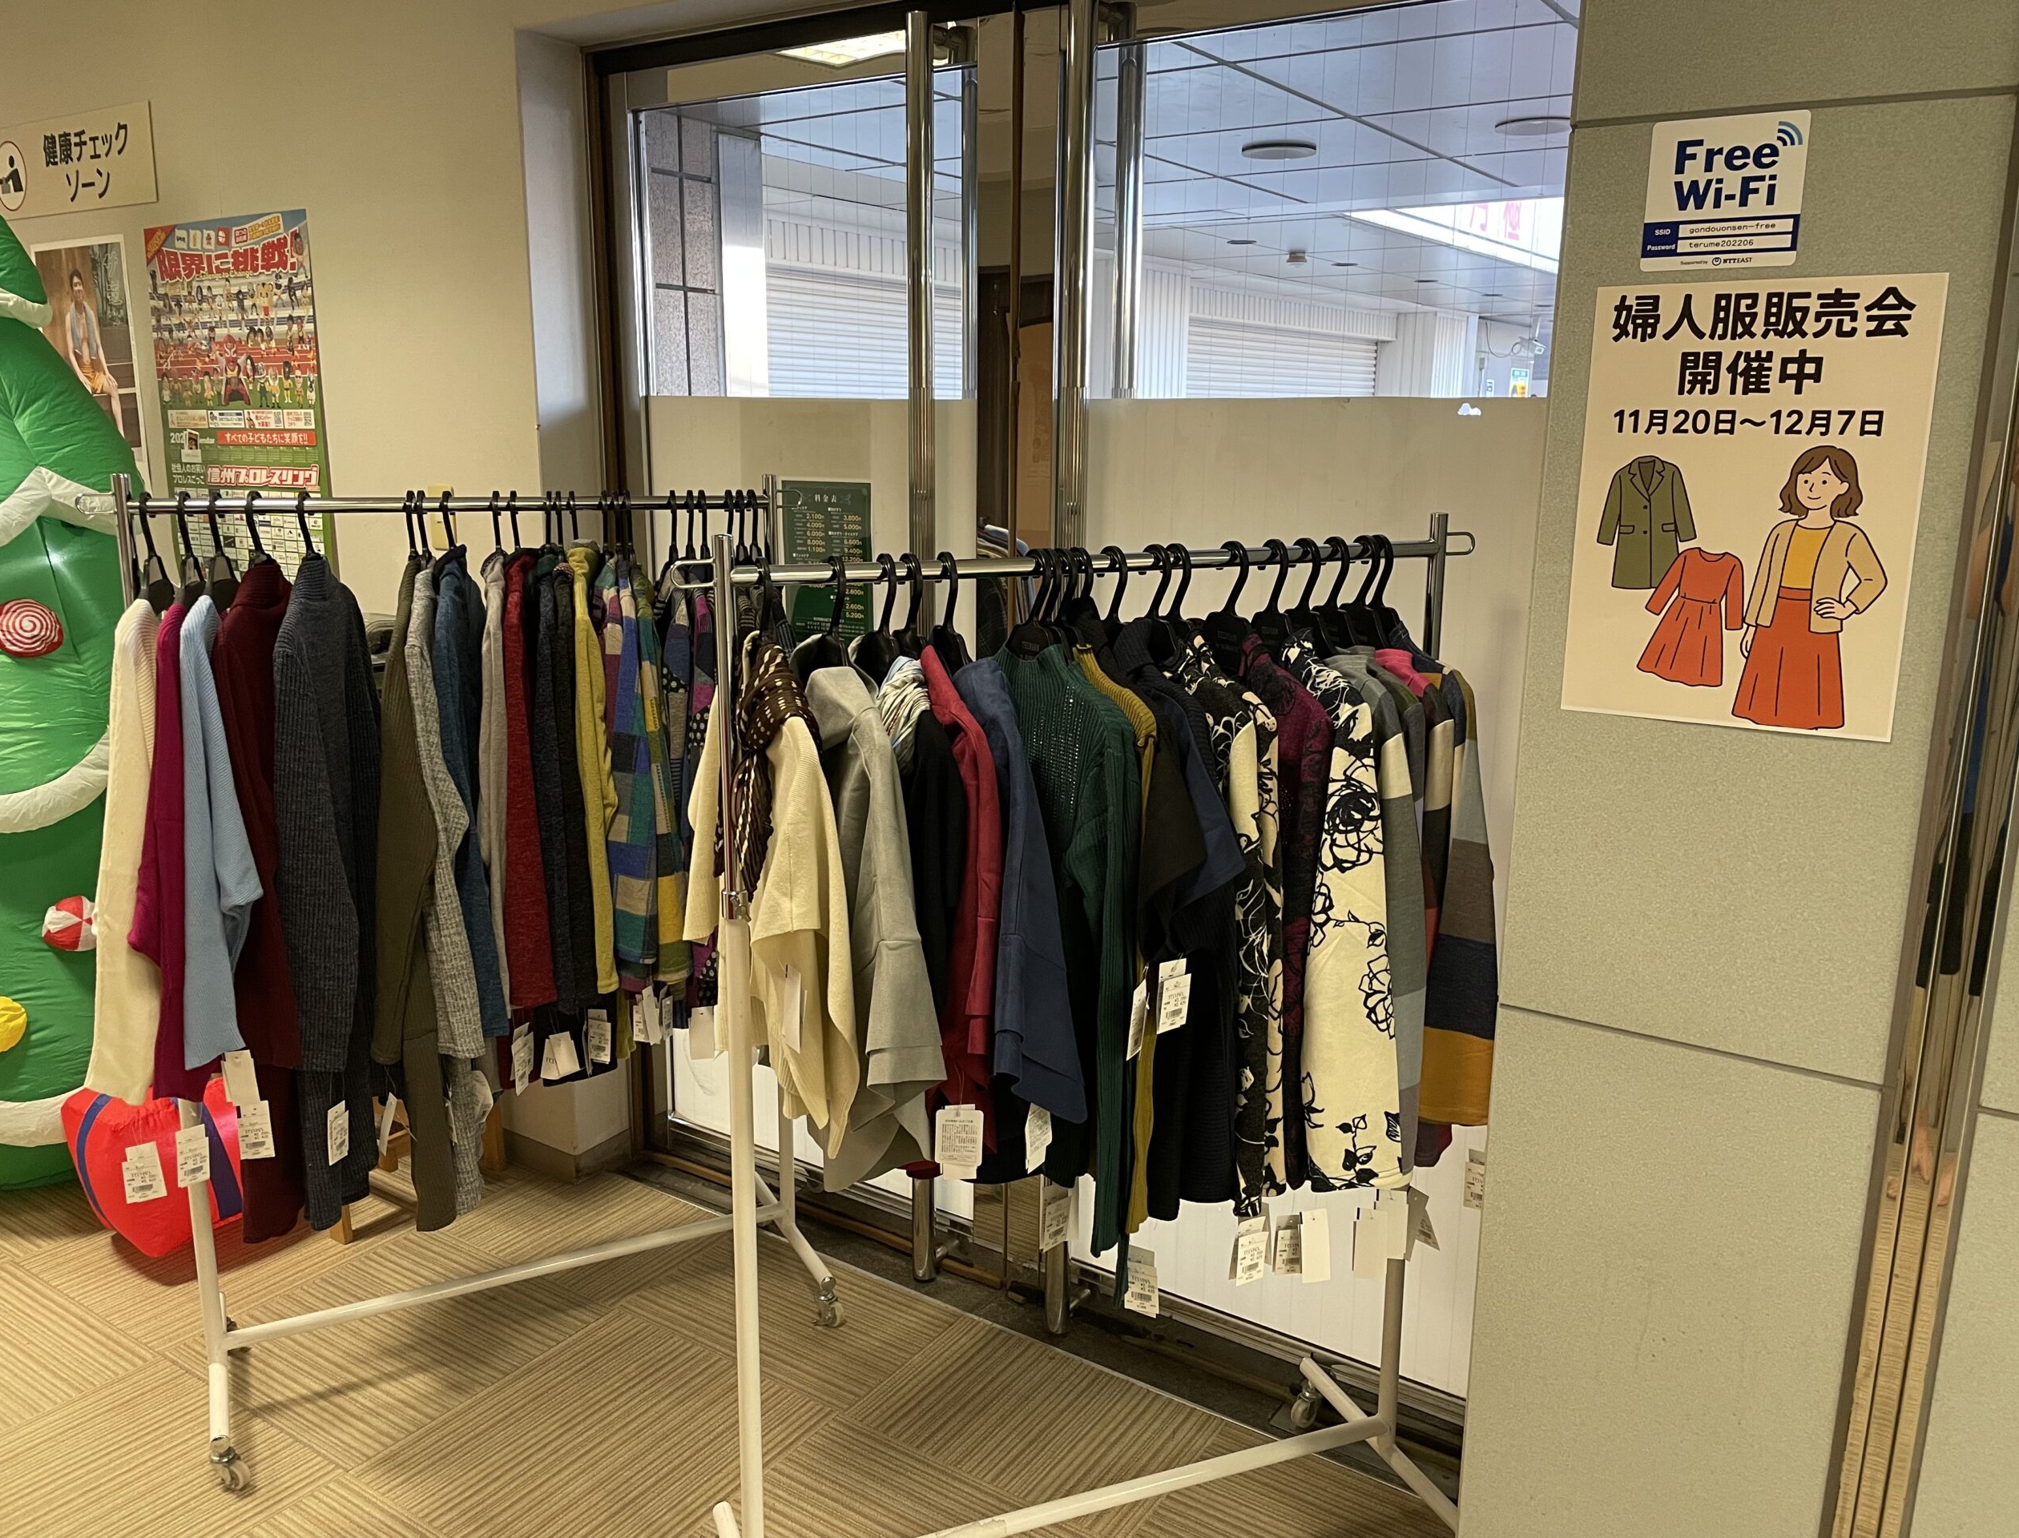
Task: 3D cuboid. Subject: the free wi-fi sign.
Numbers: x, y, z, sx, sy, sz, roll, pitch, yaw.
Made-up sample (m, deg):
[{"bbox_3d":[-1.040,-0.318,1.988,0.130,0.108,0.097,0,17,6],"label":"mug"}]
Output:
[{"bbox_3d":[0.666,-0.536,1.437,0.135,0.133,0.008,8,15,31],"label":"free wi-fi sign"}]

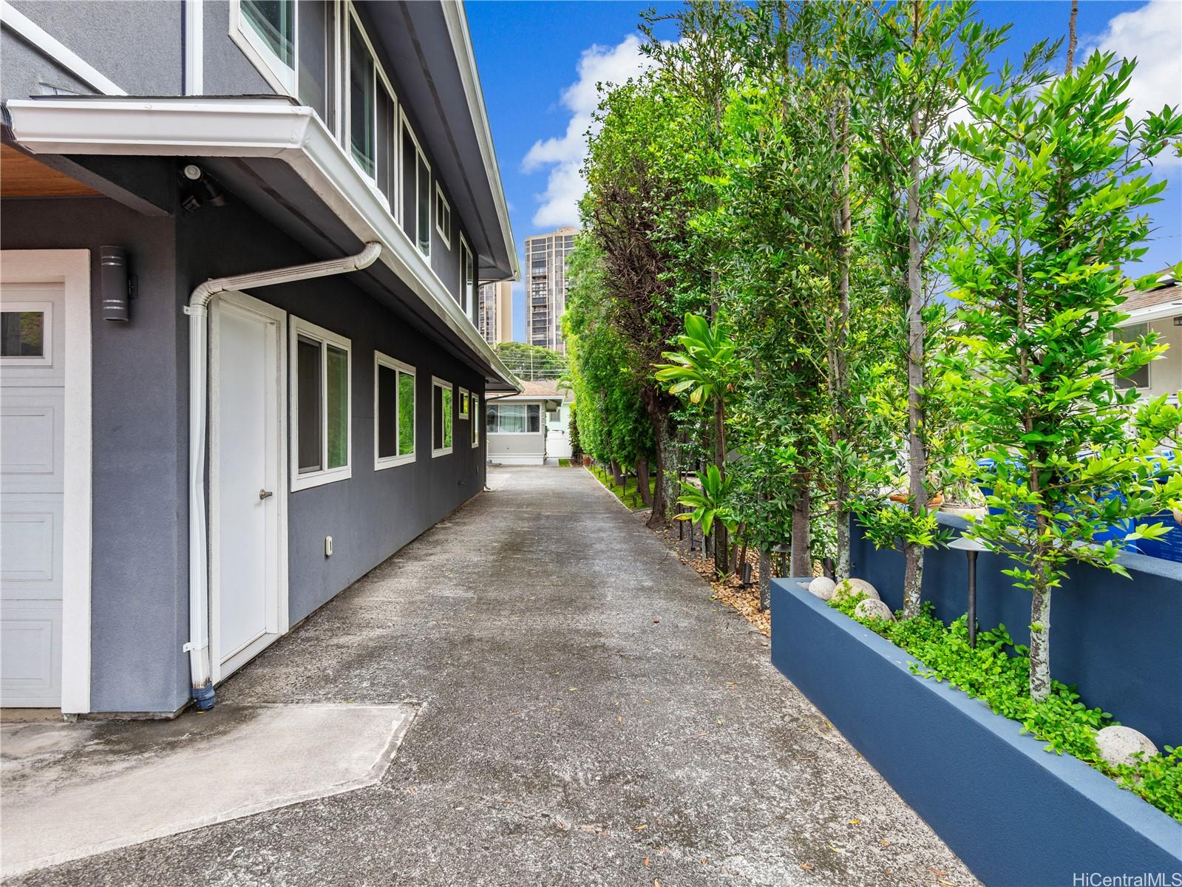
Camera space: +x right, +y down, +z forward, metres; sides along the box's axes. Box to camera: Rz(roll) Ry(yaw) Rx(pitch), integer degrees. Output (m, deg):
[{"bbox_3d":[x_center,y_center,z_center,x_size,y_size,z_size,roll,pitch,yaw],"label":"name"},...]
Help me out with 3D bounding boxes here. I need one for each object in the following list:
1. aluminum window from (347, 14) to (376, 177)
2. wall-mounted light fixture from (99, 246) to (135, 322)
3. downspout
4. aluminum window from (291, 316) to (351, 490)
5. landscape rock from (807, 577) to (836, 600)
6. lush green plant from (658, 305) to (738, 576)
[{"bbox_3d":[-2.205,-3.279,6.567,0.060,1.265,0.976,0,1,-3],"label":"aluminum window"},{"bbox_3d":[-2.232,-0.751,3.221,0.108,0.343,0.140,0,1,-3],"label":"wall-mounted light fixture"},{"bbox_3d":[-1.555,0.163,3.515,0.980,2.400,0.130,0,1,-3],"label":"downspout"},{"bbox_3d":[-2.142,-0.297,5.515,0.060,1.250,1.434,0,1,-3],"label":"aluminum window"},{"bbox_3d":[1.315,0.835,3.893,0.156,0.145,0.155,0,1,-3],"label":"landscape rock"},{"bbox_3d":[1.038,0.009,6.583,0.800,2.500,0.800,0,1,-3],"label":"lush green plant"}]

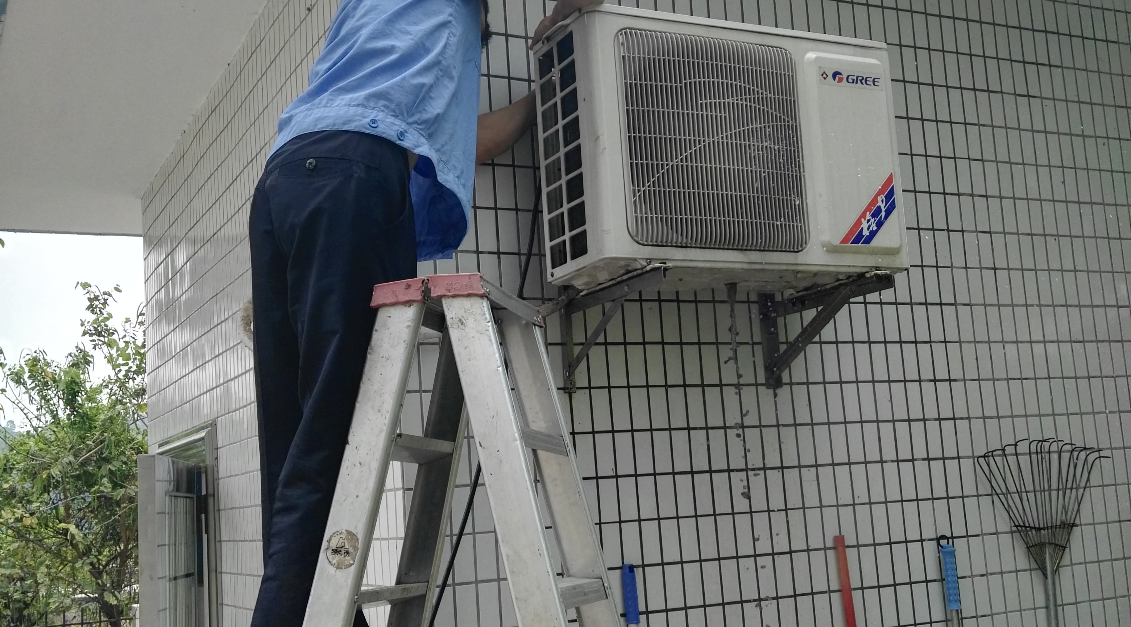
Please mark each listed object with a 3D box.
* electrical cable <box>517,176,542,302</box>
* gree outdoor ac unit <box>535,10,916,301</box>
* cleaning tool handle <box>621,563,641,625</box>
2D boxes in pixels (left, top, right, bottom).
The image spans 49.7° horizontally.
[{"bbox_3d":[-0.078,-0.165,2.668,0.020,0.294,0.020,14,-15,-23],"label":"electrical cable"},{"bbox_3d":[0.358,-0.346,2.760,0.780,0.545,0.290,0,-9,-25],"label":"gree outdoor ac unit"},{"bbox_3d":[0.143,0.614,2.666,0.030,0.134,0.030,-5,-7,-1],"label":"cleaning tool handle"}]

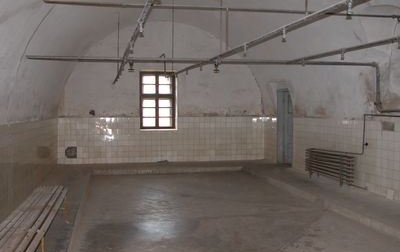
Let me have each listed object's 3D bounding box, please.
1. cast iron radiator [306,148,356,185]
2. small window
[{"bbox_3d":[2.550,0.806,8.049,0.200,0.597,1.425,-1,3,-15],"label":"cast iron radiator"},{"bbox_3d":[-1.156,-0.710,11.129,0.980,1.580,0.120,-1,3,-11],"label":"small window"}]

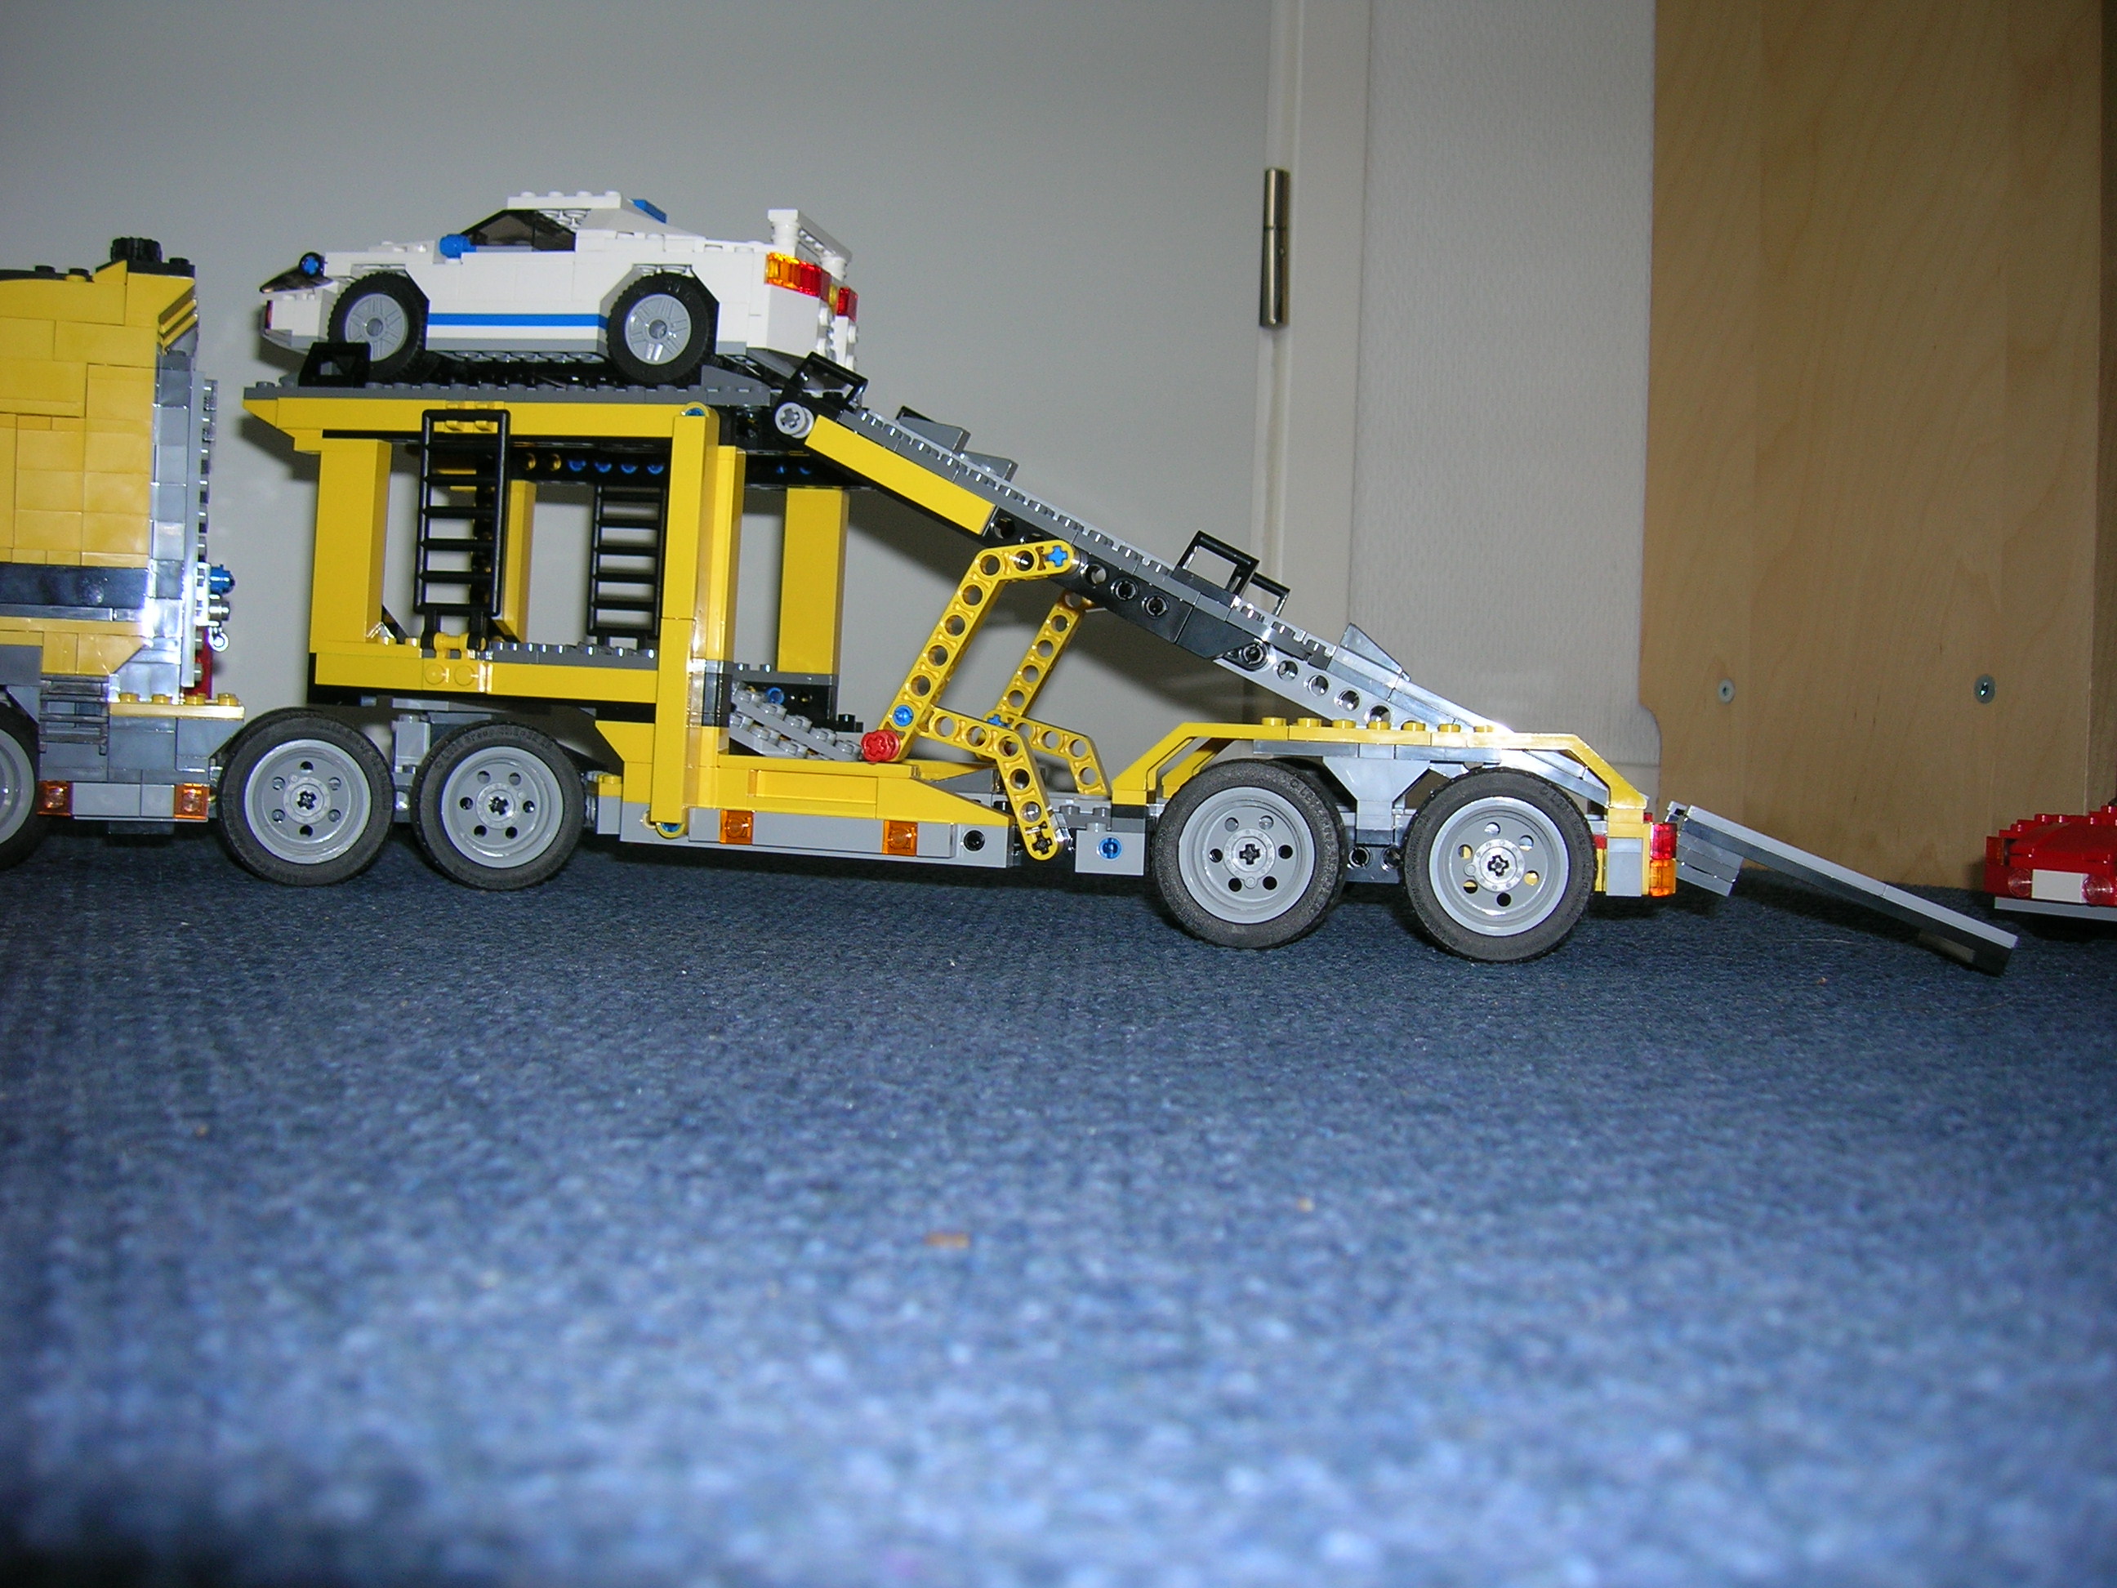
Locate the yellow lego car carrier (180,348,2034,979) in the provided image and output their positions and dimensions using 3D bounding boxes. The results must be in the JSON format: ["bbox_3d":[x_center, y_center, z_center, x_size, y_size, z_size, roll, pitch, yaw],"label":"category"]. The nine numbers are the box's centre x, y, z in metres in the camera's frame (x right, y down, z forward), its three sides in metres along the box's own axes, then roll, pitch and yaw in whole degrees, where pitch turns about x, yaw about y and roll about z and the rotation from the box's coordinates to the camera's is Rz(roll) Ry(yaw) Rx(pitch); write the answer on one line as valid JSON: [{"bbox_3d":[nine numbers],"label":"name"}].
[{"bbox_3d":[0.007,-0.037,0.530,0.435,0.137,0.114,3,2,11],"label":"yellow lego car carrier"}]

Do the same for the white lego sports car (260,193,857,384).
[{"bbox_3d":[-0.131,-0.133,0.555,0.146,0.053,0.054,3,2,11],"label":"white lego sports car"}]

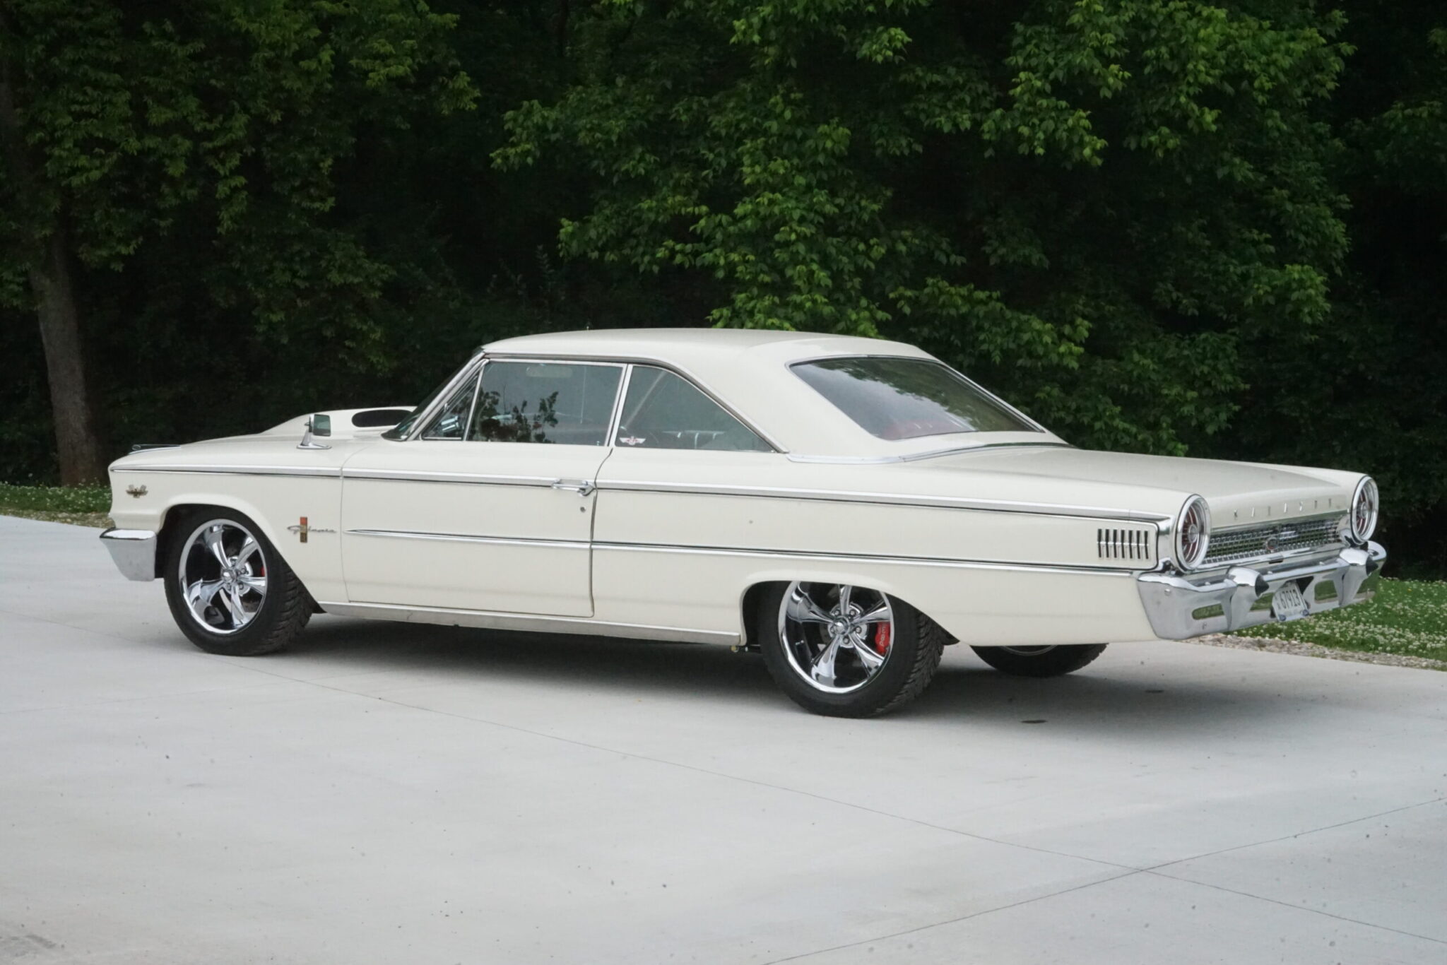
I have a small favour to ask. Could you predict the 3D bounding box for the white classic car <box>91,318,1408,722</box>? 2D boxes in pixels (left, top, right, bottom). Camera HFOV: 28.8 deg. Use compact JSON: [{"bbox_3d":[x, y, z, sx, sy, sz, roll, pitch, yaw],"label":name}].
[{"bbox_3d":[-0.067,0.072,11.570,5.330,1.410,2.030,3,4,33],"label":"white classic car"}]

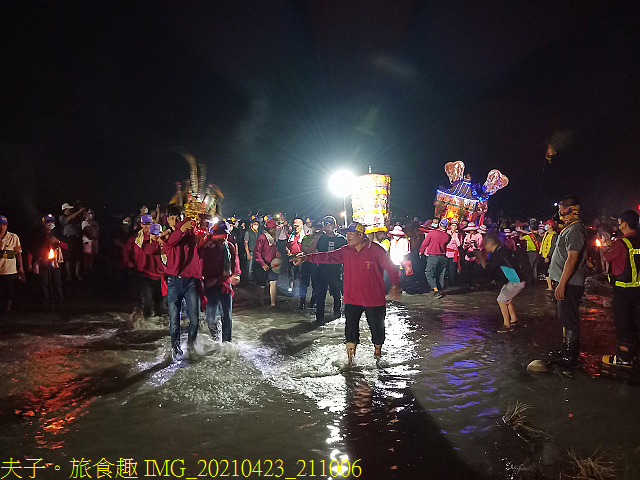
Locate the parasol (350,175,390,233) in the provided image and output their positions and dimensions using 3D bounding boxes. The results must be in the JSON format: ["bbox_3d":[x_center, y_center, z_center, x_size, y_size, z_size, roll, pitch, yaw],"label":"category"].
[{"bbox_3d":[1.081,-0.766,9.700,0.820,1.220,0.820,0,2,6],"label":"parasol"}]

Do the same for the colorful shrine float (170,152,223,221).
[{"bbox_3d":[-1.550,-0.659,5.800,0.640,0.870,0.550,0,2,-14],"label":"colorful shrine float"}]

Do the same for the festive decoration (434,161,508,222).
[{"bbox_3d":[3.451,-1.059,11.000,1.450,1.500,1.100,20,11,30],"label":"festive decoration"}]

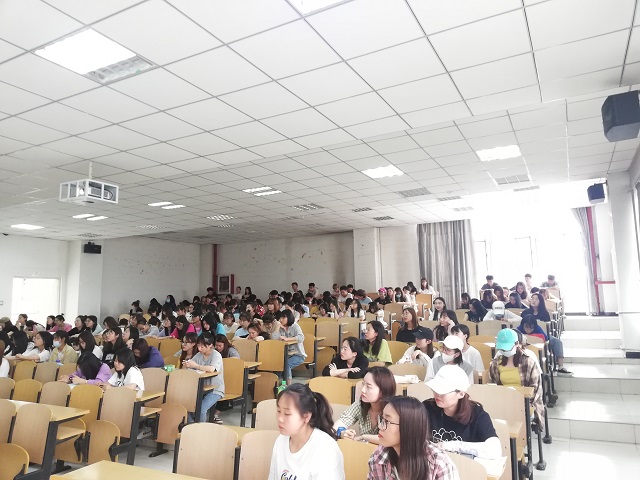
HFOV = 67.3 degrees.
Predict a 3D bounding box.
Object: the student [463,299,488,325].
[{"bbox_3d":[2.620,1.563,8.010,0.460,1.140,0.700,-8,-10,39],"label":"student"}]

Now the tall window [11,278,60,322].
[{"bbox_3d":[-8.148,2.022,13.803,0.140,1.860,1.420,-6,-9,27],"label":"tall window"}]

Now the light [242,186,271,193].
[{"bbox_3d":[-1.138,-0.915,8.827,0.590,0.060,0.220,-6,-9,27],"label":"light"}]

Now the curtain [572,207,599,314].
[{"bbox_3d":[7.426,0.575,13.404,0.450,3.030,0.220,-6,-8,27],"label":"curtain"}]

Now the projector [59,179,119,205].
[{"bbox_3d":[-2.682,-0.520,5.605,0.470,0.220,0.420,-6,-9,27],"label":"projector"}]

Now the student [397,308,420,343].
[{"bbox_3d":[1.173,1.541,6.469,0.480,1.260,0.700,-7,-9,35],"label":"student"}]

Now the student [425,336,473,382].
[{"bbox_3d":[1.142,1.434,4.257,0.460,1.150,0.680,-7,-9,35],"label":"student"}]

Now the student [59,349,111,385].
[{"bbox_3d":[-2.647,1.778,5.312,0.520,1.110,0.750,-7,-9,35],"label":"student"}]

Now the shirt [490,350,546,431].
[{"bbox_3d":[1.761,1.329,4.305,0.500,0.660,0.380,-6,-8,27],"label":"shirt"}]

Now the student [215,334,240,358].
[{"bbox_3d":[-1.340,1.901,6.699,0.500,1.150,0.720,-7,-9,35],"label":"student"}]

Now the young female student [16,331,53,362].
[{"bbox_3d":[-4.556,2.086,7.709,0.500,1.220,0.720,-6,-9,32],"label":"young female student"}]

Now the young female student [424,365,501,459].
[{"bbox_3d":[0.749,1.268,2.573,0.480,1.160,0.680,-7,-9,35],"label":"young female student"}]

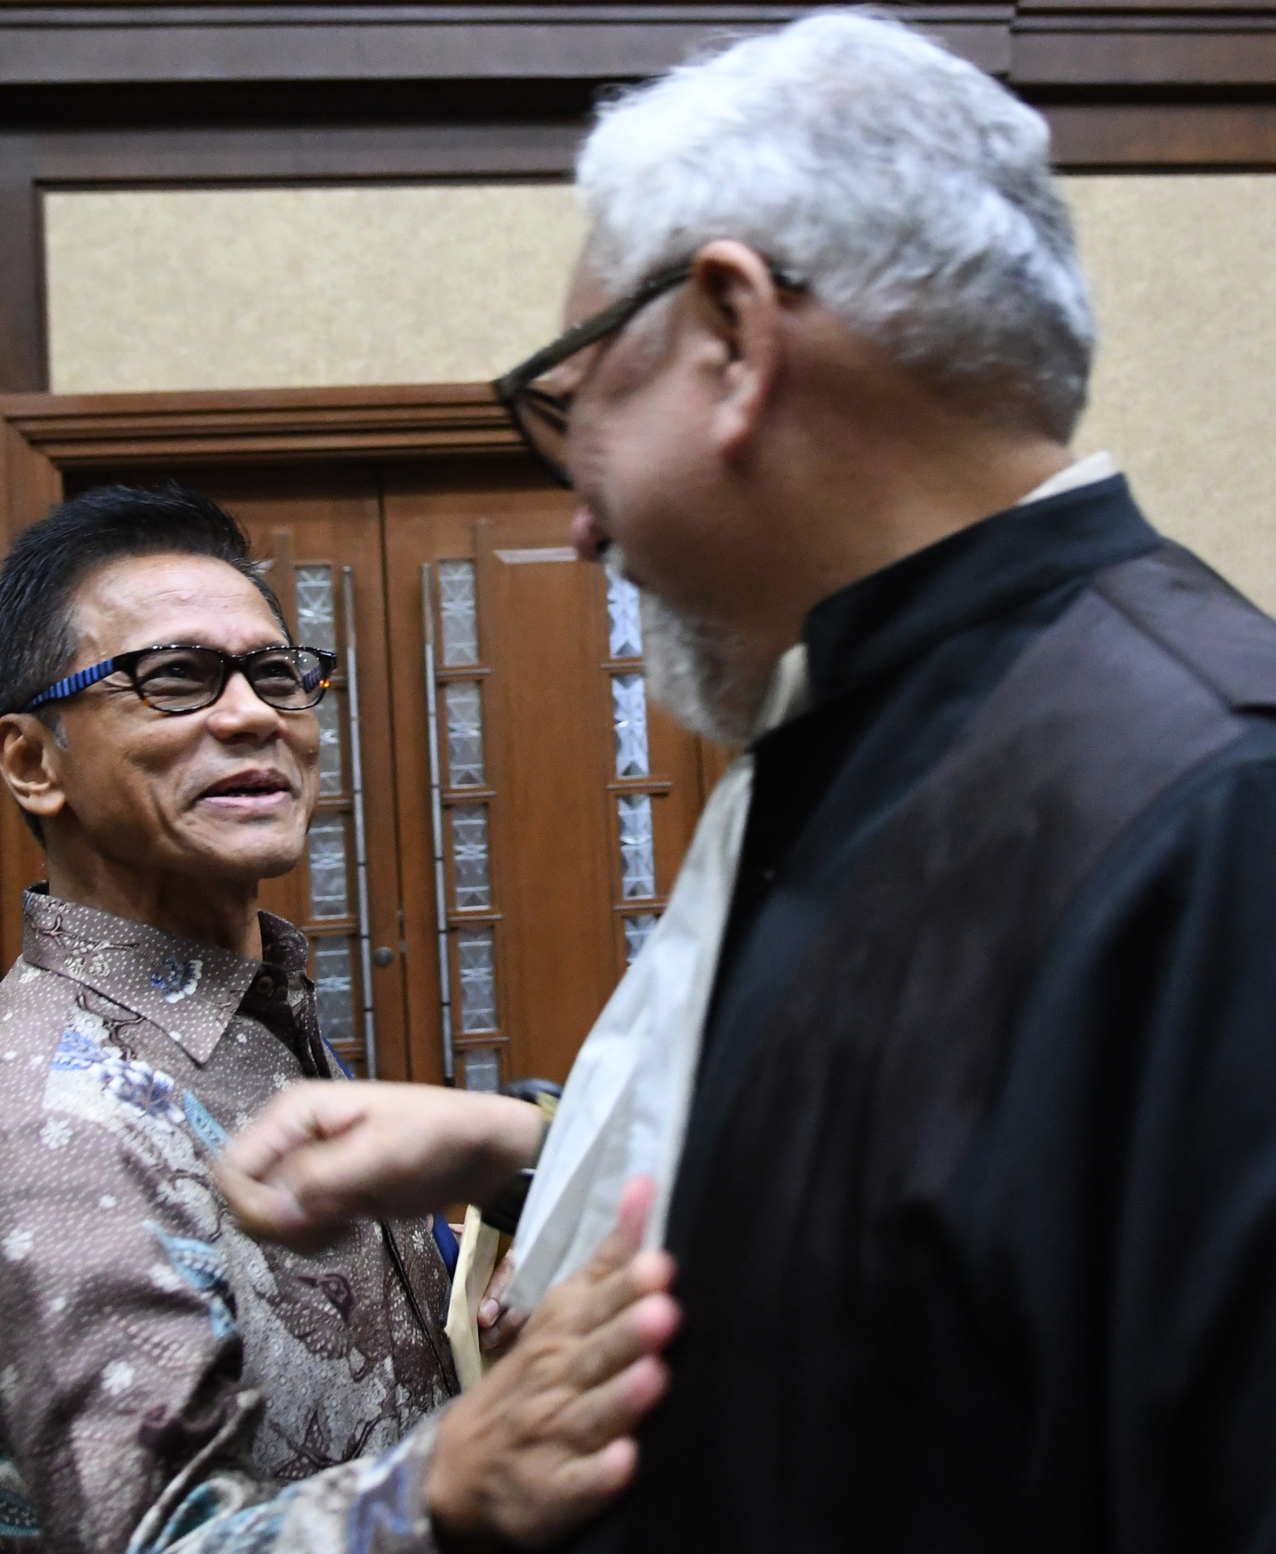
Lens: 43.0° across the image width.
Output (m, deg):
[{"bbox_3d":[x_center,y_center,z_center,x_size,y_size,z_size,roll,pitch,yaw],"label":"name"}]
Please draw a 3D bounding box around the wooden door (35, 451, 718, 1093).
[{"bbox_3d":[-0.649,0.363,4.454,1.730,2.473,0.080,-3,-3,-6],"label":"wooden door"}]

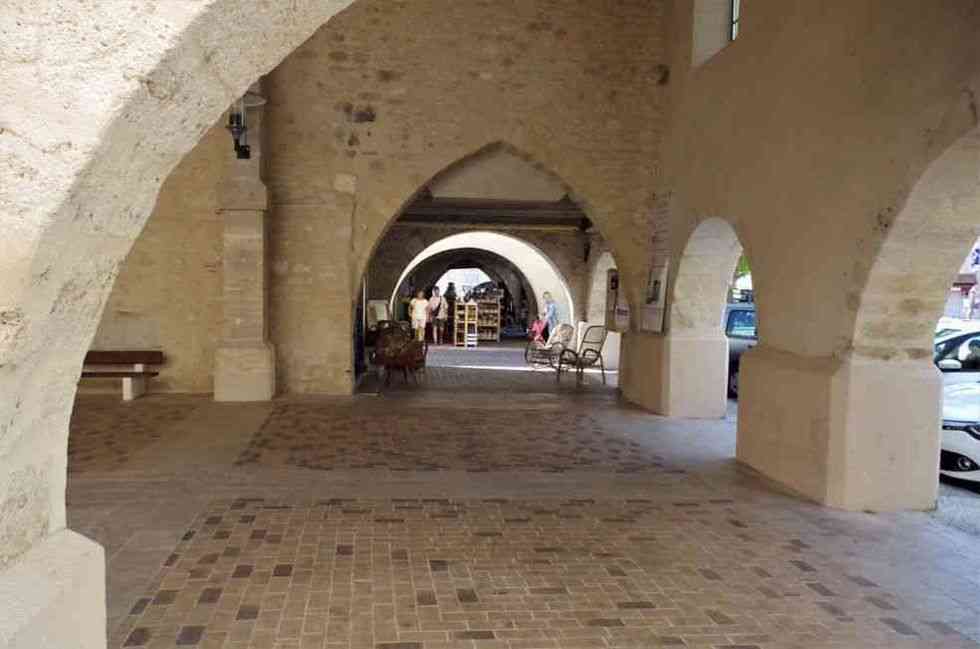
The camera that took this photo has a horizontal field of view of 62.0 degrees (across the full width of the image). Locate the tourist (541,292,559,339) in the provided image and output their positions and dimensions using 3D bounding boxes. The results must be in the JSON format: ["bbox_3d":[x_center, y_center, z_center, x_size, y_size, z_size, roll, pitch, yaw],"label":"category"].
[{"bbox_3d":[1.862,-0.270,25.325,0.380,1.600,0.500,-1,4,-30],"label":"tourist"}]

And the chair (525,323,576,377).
[{"bbox_3d":[1.251,0.482,16.464,0.900,1.020,0.620,-1,4,-35],"label":"chair"}]

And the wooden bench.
[{"bbox_3d":[-5.690,0.708,11.519,1.950,0.700,0.580,0,3,-8],"label":"wooden bench"}]

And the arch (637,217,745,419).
[{"bbox_3d":[3.139,0.005,10.433,0.780,2.700,3.900,0,3,-7],"label":"arch"}]

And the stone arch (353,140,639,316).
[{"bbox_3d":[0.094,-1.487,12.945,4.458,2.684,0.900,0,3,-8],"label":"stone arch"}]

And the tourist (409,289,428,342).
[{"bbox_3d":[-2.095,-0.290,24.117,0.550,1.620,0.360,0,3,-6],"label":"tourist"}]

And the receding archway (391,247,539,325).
[{"bbox_3d":[-0.731,-1.101,23.023,4.132,2.158,0.900,0,3,-8],"label":"receding archway"}]

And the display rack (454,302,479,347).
[{"bbox_3d":[-0.649,-0.037,22.060,0.620,1.220,0.380,0,3,-8],"label":"display rack"}]

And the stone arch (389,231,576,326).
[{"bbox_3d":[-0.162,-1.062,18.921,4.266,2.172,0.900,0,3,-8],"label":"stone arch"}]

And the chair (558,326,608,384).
[{"bbox_3d":[1.679,0.578,14.869,0.680,1.020,0.600,-2,4,-41],"label":"chair"}]

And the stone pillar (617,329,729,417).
[{"bbox_3d":[2.841,0.669,12.633,0.850,1.130,2.060,0,3,-7],"label":"stone pillar"}]

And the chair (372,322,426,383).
[{"bbox_3d":[-1.565,0.471,14.118,0.780,1.000,0.800,-1,3,-27],"label":"chair"}]

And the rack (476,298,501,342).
[{"bbox_3d":[-0.037,-0.152,24.507,0.720,1.360,0.420,0,3,-6],"label":"rack"}]

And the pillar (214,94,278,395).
[{"bbox_3d":[-3.611,-1.240,12.086,0.830,4.700,0.640,0,3,-7],"label":"pillar"}]

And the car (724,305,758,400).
[{"bbox_3d":[5.977,0.493,15.751,4.200,1.620,1.780,-2,4,-37],"label":"car"}]

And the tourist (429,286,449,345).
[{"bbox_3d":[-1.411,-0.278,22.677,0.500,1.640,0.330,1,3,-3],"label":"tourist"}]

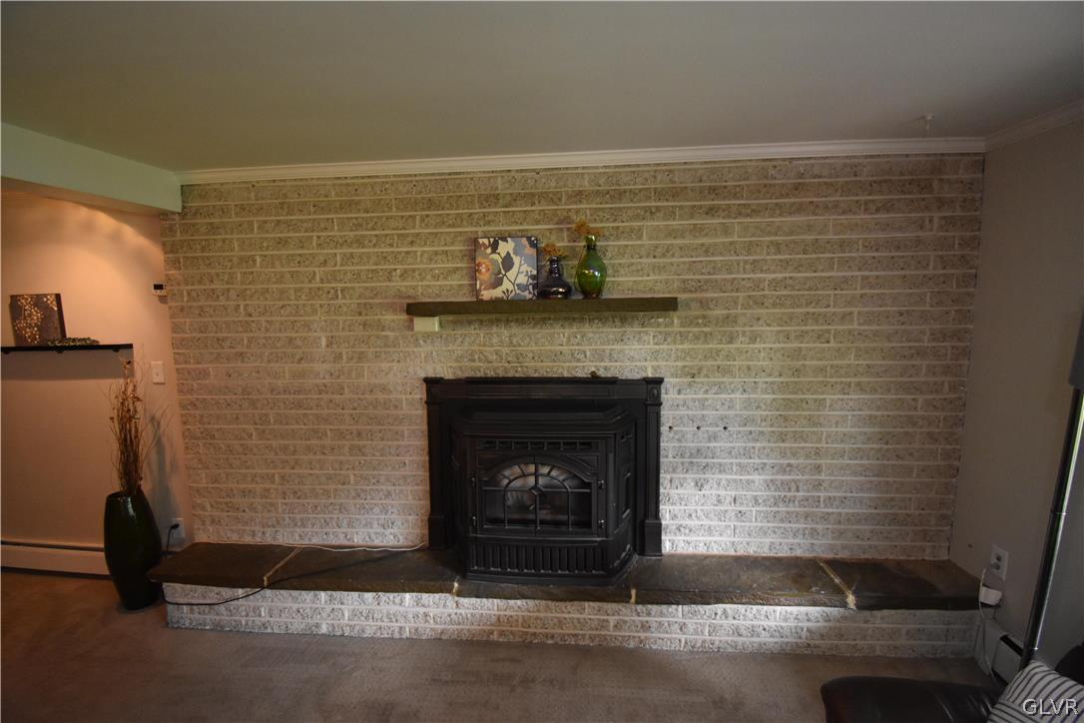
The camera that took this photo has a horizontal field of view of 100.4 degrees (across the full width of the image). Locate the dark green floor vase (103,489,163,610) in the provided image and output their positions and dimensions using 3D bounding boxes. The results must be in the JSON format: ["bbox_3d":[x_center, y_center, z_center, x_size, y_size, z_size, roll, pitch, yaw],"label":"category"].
[{"bbox_3d":[-2.138,0.981,2.368,0.219,0.615,0.219,0,7,5],"label":"dark green floor vase"}]

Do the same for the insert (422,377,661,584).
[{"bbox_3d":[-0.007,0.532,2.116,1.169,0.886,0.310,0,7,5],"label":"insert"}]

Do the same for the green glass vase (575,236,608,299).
[{"bbox_3d":[0.222,-0.414,2.005,0.135,0.275,0.135,0,7,5],"label":"green glass vase"}]

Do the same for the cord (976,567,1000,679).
[{"bbox_3d":[1.858,1.062,1.870,0.075,0.425,0.123,0,7,5],"label":"cord"}]

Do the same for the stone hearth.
[{"bbox_3d":[0.026,1.126,2.154,3.795,0.304,0.297,0,7,5],"label":"stone hearth"}]

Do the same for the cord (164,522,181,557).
[{"bbox_3d":[-2.087,1.008,2.550,0.097,0.211,0.048,0,7,5],"label":"cord"}]

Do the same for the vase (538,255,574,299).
[{"bbox_3d":[0.059,-0.372,2.023,0.157,0.192,0.157,0,7,5],"label":"vase"}]

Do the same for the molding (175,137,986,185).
[{"bbox_3d":[0.067,-0.900,2.036,3.665,0.045,0.045,0,7,5],"label":"molding"}]

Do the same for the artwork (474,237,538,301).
[{"bbox_3d":[-0.161,-0.422,2.070,0.285,0.288,0.040,0,7,5],"label":"artwork"}]

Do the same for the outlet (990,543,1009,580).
[{"bbox_3d":[1.900,0.837,1.885,0.013,0.118,0.071,0,7,5],"label":"outlet"}]

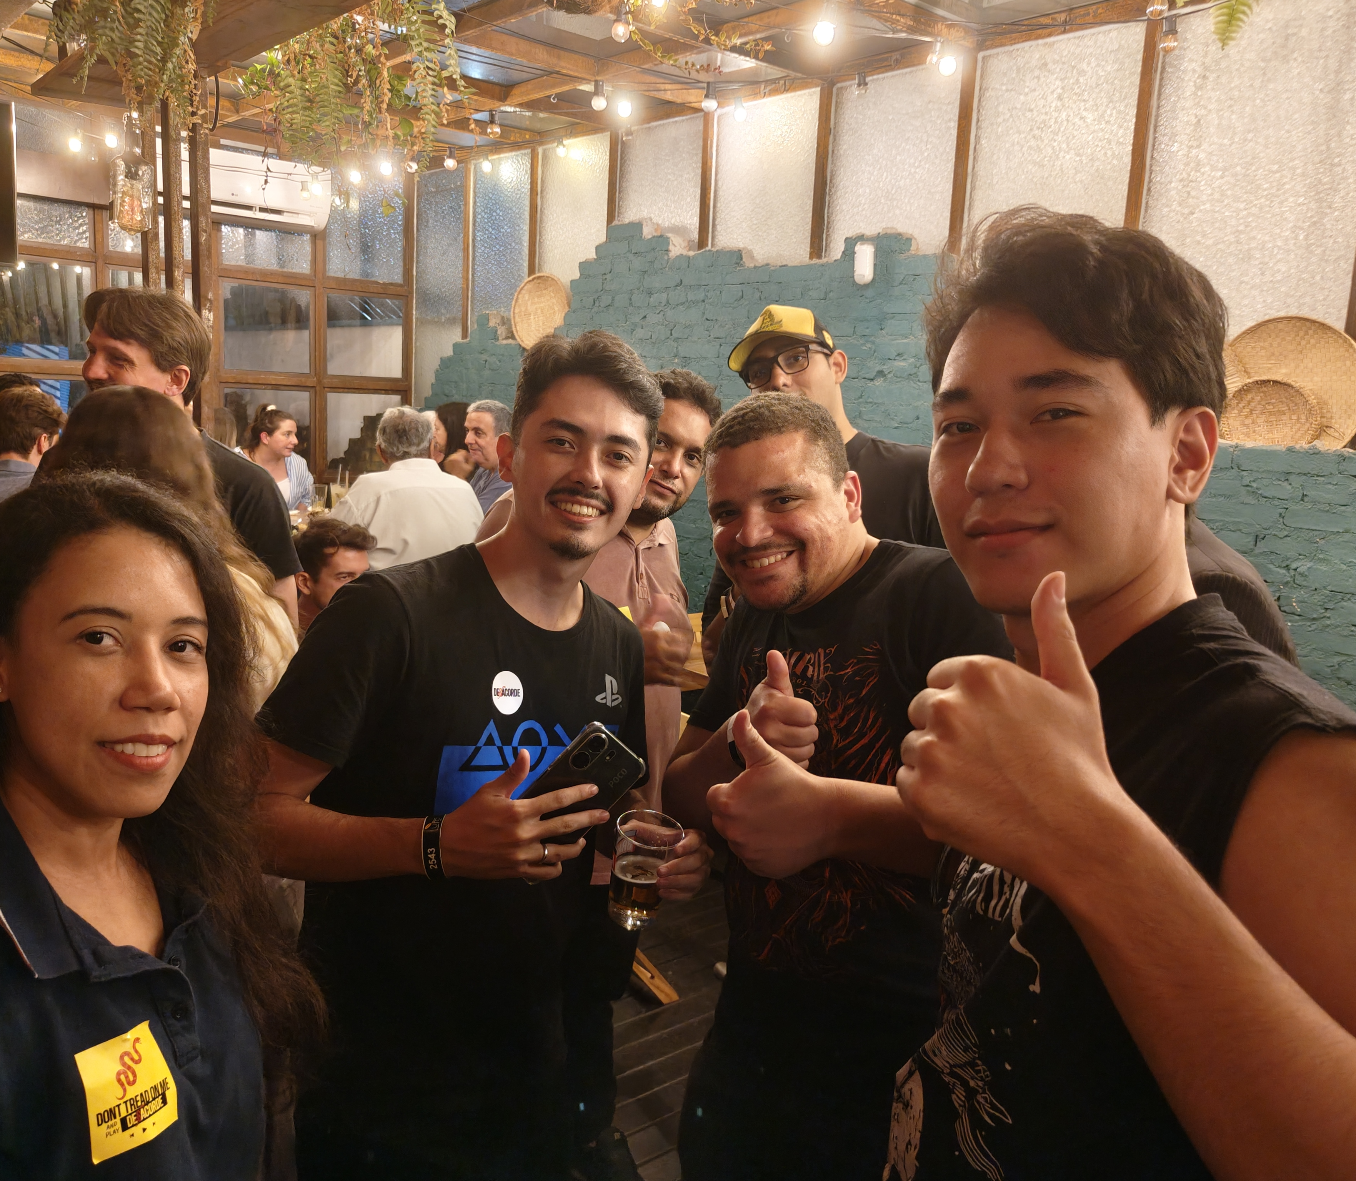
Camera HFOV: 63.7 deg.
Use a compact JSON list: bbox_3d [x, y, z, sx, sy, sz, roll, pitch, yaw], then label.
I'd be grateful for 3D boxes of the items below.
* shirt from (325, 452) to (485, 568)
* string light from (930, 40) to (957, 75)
[{"bbox_3d":[-0.930,-0.138,3.710,0.550,0.650,0.370,-1,11,-22],"label":"shirt"},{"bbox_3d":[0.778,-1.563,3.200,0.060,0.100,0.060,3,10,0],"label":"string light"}]

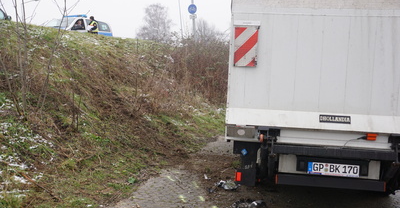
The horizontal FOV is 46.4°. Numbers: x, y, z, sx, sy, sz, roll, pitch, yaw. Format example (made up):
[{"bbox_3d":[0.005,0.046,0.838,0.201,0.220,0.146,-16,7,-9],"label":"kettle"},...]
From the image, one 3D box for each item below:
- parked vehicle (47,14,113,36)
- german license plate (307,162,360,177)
[{"bbox_3d":[-5.750,-3.020,20.800,1.820,1.670,4.500,1,7,25],"label":"parked vehicle"},{"bbox_3d":[1.395,0.687,4.860,0.520,0.120,0.020,2,7,7],"label":"german license plate"}]

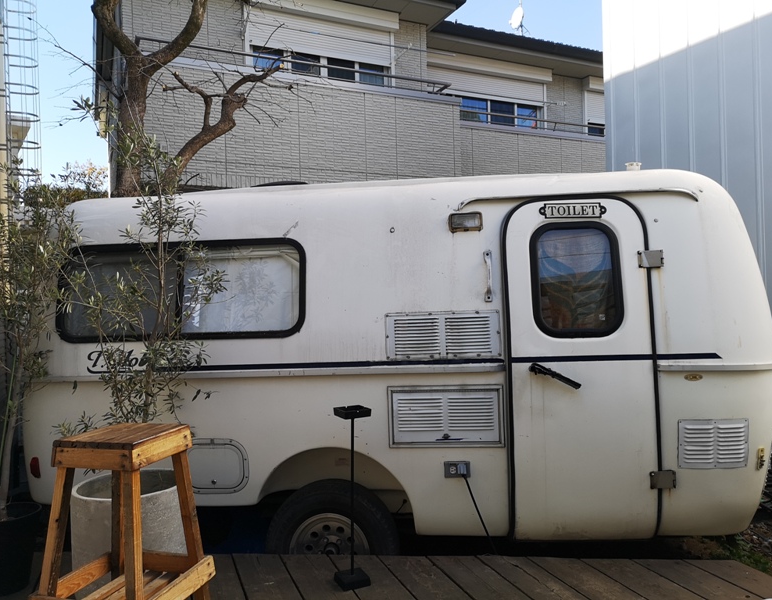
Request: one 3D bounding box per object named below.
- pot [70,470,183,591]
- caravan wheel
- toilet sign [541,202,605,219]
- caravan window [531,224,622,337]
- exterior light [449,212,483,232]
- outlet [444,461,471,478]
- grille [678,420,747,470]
[{"bbox_3d":[-1.032,0.951,2.531,0.439,0.408,0.439,-1,0,0],"label":"pot"},{"bbox_3d":[-0.256,1.206,3.050,0.635,0.635,0.200,-1,0,5],"label":"caravan wheel"},{"bbox_3d":[0.862,-0.411,2.877,0.297,0.067,0.015,-1,-6,6],"label":"toilet sign"},{"bbox_3d":[0.872,-0.090,2.845,0.398,0.523,0.040,-1,-4,6],"label":"caravan window"},{"bbox_3d":[0.373,-0.360,2.902,0.155,0.089,0.060,-1,-5,5],"label":"exterior light"},{"bbox_3d":[0.326,0.772,2.835,0.117,0.075,0.040,-1,0,5],"label":"outlet"},{"bbox_3d":[1.437,0.631,2.739,0.294,0.211,0.025,-1,-1,6],"label":"grille"}]

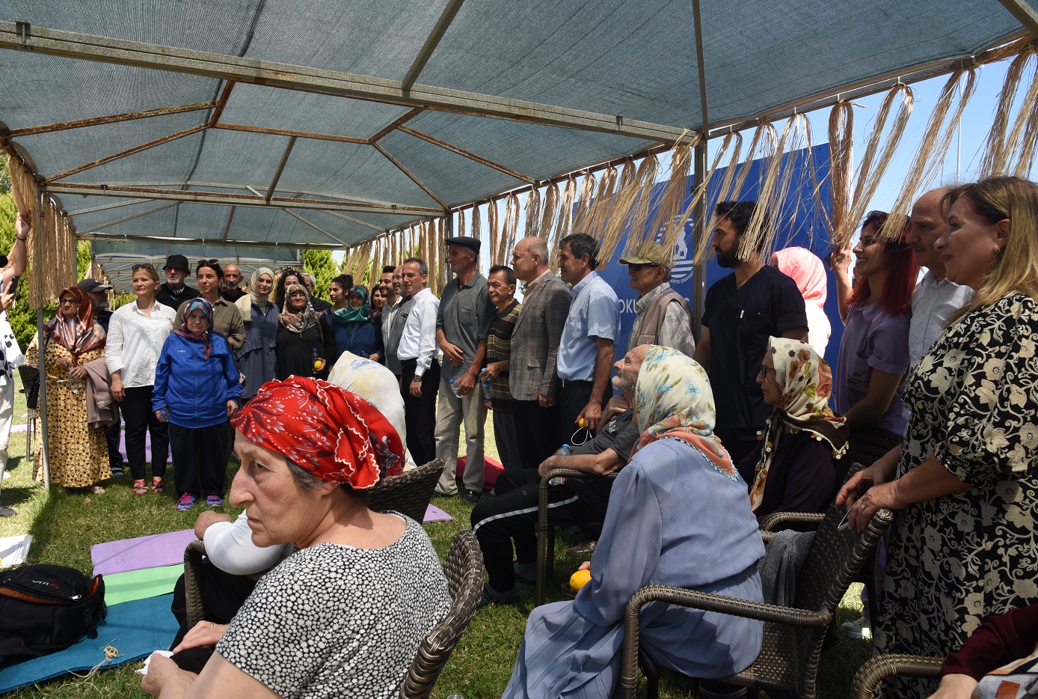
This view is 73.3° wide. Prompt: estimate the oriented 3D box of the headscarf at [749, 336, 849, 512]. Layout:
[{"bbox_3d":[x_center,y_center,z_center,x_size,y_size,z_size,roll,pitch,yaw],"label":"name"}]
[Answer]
[{"bbox_3d":[0.965,0.255,2.410,0.330,0.600,0.320,1,3,16],"label":"headscarf"}]

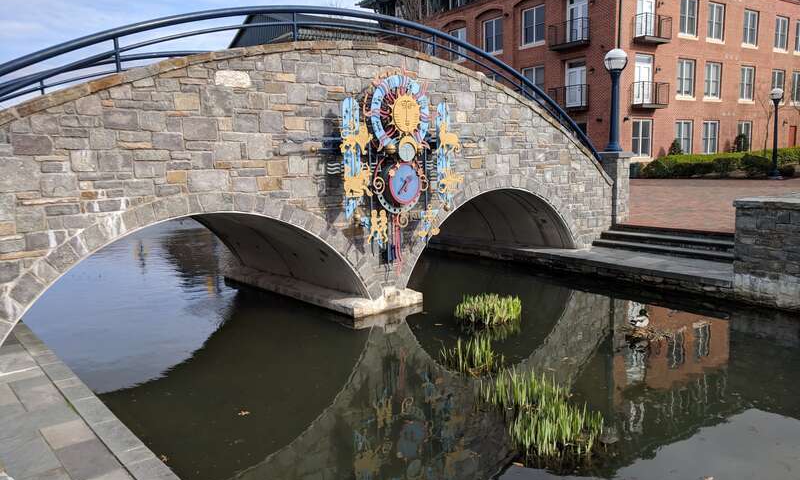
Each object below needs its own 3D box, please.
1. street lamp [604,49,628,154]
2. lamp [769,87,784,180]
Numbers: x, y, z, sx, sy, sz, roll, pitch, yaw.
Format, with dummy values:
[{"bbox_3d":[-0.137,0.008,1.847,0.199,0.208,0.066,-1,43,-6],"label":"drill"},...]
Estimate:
[{"bbox_3d":[4.619,-2.983,12.850,0.490,2.140,0.490,-6,9,-33],"label":"street lamp"},{"bbox_3d":[14.109,-3.988,22.500,0.500,3.380,0.500,-6,9,-33],"label":"lamp"}]

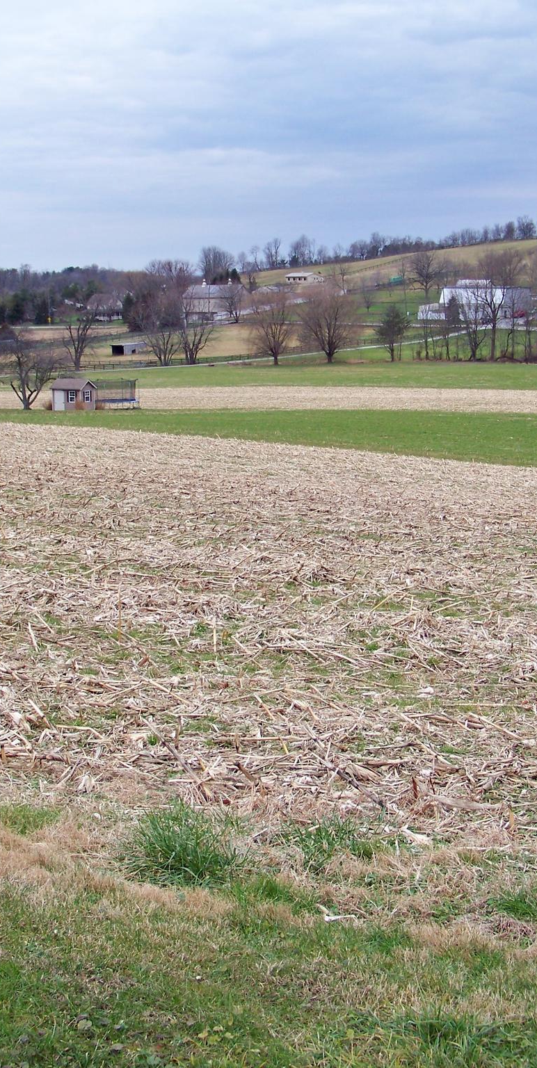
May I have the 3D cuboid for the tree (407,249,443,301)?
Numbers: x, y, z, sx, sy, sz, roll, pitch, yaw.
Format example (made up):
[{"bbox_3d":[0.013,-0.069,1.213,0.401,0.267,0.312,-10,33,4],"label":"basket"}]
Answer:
[{"bbox_3d":[47.210,-78.120,410.000,11.400,16.300,11.400,0,9,0],"label":"tree"}]

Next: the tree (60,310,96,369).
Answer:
[{"bbox_3d":[-30.130,-30.660,215.000,5.500,9.800,5.500,0,9,0],"label":"tree"}]

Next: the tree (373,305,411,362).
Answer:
[{"bbox_3d":[20.740,-33.820,228.000,6.500,9.600,6.500,0,9,0],"label":"tree"}]

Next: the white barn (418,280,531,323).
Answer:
[{"bbox_3d":[53.210,-60.090,350.000,26.000,11.000,13.000,4,10,21],"label":"white barn"}]

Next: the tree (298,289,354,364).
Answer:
[{"bbox_3d":[10.550,-38.110,248.870,10.190,13.510,10.190,0,10,2],"label":"tree"}]

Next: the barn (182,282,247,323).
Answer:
[{"bbox_3d":[-16.760,-74.130,433.910,18.000,12.970,12.000,6,11,30],"label":"barn"}]

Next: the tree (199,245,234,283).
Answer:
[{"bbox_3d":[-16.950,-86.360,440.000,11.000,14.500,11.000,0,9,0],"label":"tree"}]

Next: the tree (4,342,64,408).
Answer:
[{"bbox_3d":[-21.740,-14.620,125.480,5.270,6.190,5.270,-2,10,-10],"label":"tree"}]

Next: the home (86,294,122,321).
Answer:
[{"bbox_3d":[-51.290,-70.840,424.270,9.300,8.750,7.600,5,11,26],"label":"home"}]

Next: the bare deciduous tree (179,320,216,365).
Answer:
[{"bbox_3d":[-13.220,-35.410,251.300,6.790,8.360,6.790,-1,10,-3],"label":"bare deciduous tree"}]

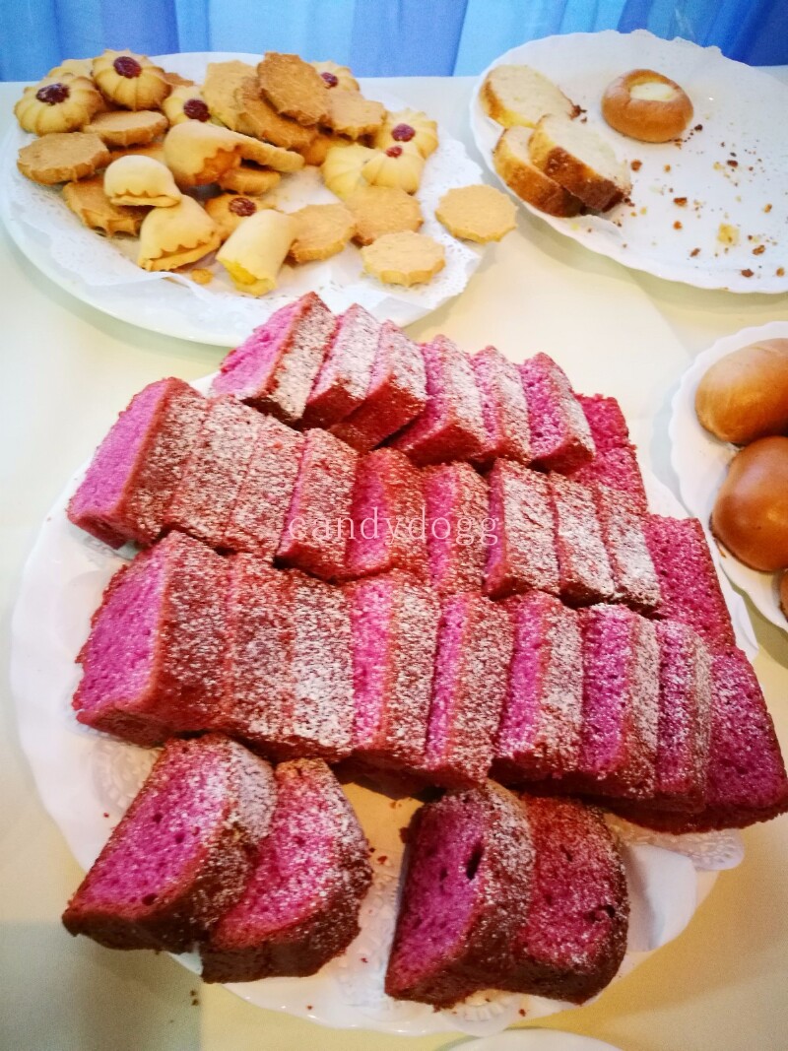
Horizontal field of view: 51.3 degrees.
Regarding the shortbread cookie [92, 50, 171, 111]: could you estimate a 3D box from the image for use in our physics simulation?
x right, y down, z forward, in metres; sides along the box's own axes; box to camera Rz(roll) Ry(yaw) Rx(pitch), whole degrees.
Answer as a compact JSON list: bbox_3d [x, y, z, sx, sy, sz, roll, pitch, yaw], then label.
[{"bbox_3d":[-0.180,-0.305,0.561,0.051,0.015,0.051,-8,60,-14],"label":"shortbread cookie"}]

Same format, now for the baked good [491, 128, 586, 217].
[{"bbox_3d":[0.118,-0.267,0.621,0.056,0.027,0.083,-36,68,-28],"label":"baked good"}]

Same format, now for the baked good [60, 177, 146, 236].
[{"bbox_3d":[-0.185,-0.206,0.527,0.052,0.012,0.052,-11,55,-15],"label":"baked good"}]

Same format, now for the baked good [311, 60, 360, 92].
[{"bbox_3d":[-0.050,-0.342,0.635,0.048,0.021,0.048,14,55,0],"label":"baked good"}]

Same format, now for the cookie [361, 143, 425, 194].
[{"bbox_3d":[-0.001,-0.257,0.588,0.047,0.022,0.047,14,50,0],"label":"cookie"}]

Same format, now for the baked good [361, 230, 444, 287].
[{"bbox_3d":[0.006,-0.183,0.561,0.056,0.010,0.056,6,48,-7],"label":"baked good"}]

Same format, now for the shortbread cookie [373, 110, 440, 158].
[{"bbox_3d":[0.008,-0.290,0.608,0.049,0.014,0.049,8,54,-3],"label":"shortbread cookie"}]

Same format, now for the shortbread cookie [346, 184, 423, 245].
[{"bbox_3d":[-0.007,-0.218,0.572,0.054,0.010,0.054,4,56,-6],"label":"shortbread cookie"}]

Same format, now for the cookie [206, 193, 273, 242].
[{"bbox_3d":[-0.099,-0.201,0.535,0.051,0.014,0.051,-2,54,-10],"label":"cookie"}]

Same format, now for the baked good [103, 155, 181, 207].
[{"bbox_3d":[-0.162,-0.224,0.532,0.048,0.023,0.036,0,56,-9],"label":"baked good"}]

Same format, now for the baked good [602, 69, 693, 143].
[{"bbox_3d":[0.217,-0.360,0.701,0.079,0.037,0.079,14,55,0],"label":"baked good"}]

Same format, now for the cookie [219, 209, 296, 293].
[{"bbox_3d":[-0.085,-0.172,0.513,0.040,0.026,0.056,17,66,2],"label":"cookie"}]

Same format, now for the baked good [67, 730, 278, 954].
[{"bbox_3d":[-0.080,0.120,0.309,0.051,0.024,0.073,-9,41,35],"label":"baked good"}]

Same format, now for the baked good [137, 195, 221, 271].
[{"bbox_3d":[-0.135,-0.184,0.515,0.052,0.027,0.042,-32,67,-26],"label":"baked good"}]

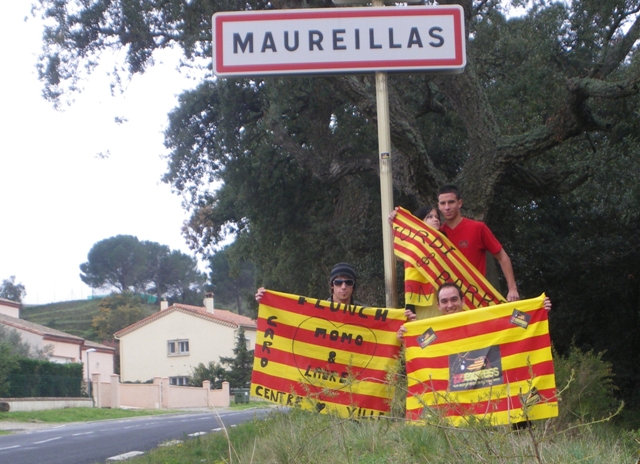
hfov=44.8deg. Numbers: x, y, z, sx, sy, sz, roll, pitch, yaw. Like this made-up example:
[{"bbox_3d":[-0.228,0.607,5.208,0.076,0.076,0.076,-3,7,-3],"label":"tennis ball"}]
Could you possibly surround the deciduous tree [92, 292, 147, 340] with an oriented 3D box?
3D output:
[{"bbox_3d":[-20.657,9.427,80.000,6.000,7.000,6.000,-2,-8,0],"label":"deciduous tree"}]

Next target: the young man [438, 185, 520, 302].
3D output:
[{"bbox_3d":[1.035,0.506,5.200,0.580,1.700,0.380,-4,-8,17],"label":"young man"}]

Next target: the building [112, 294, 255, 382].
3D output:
[{"bbox_3d":[-8.400,8.852,58.500,10.500,7.300,9.000,-6,-9,27],"label":"building"}]

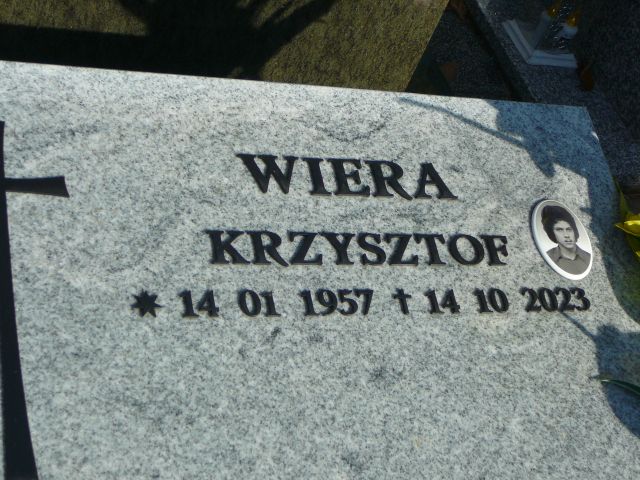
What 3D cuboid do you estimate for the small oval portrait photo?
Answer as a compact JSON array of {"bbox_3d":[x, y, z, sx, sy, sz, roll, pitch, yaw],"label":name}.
[{"bbox_3d":[0.329,-0.001,1.522,0.090,0.008,0.120,1,63,-25],"label":"small oval portrait photo"}]

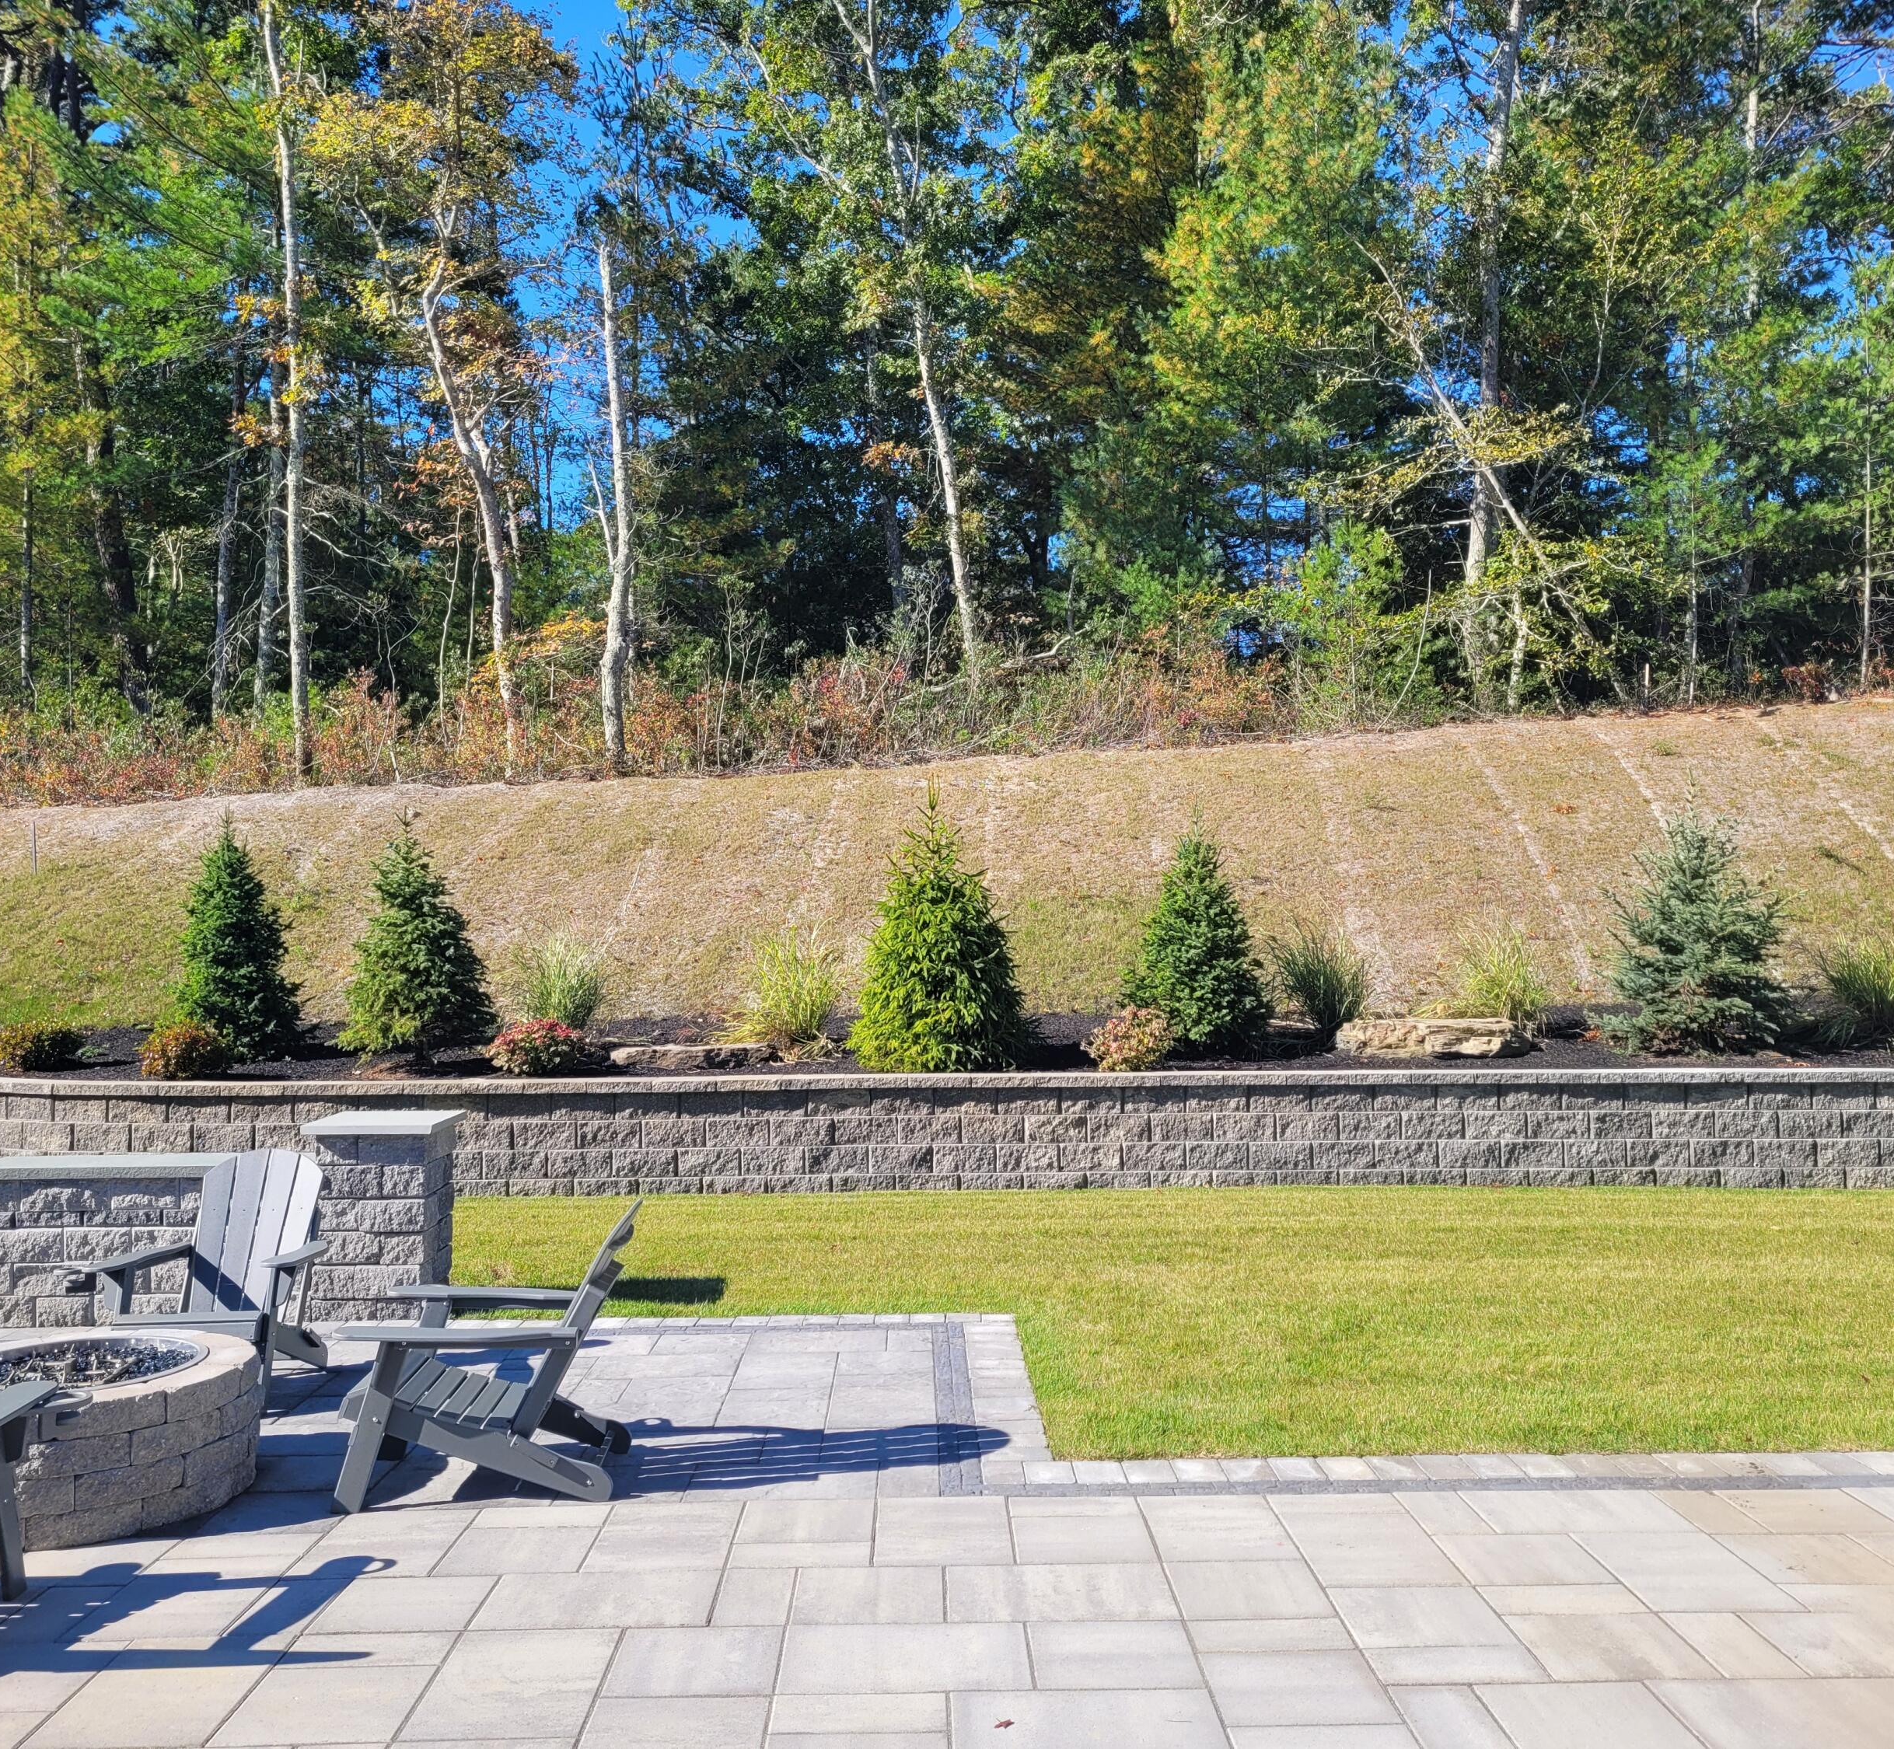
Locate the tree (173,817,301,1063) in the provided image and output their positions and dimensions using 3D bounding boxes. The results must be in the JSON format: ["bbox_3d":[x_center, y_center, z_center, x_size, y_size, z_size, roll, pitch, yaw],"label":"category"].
[{"bbox_3d":[-5.497,0.493,13.550,1.018,1.903,1.018,0,-2,-1],"label":"tree"}]

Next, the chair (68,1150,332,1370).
[{"bbox_3d":[-2.832,1.586,6.887,0.800,0.905,0.940,0,-2,-2],"label":"chair"}]

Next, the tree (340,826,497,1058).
[{"bbox_3d":[-4.019,0.505,13.300,1.191,1.854,1.191,0,-2,-1],"label":"tree"}]

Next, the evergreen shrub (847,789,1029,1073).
[{"bbox_3d":[-0.062,0.412,13.200,1.373,2.156,1.373,0,-2,-1],"label":"evergreen shrub"}]

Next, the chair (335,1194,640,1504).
[{"bbox_3d":[-1.467,1.545,5.792,0.940,0.905,0.770,0,-2,-4],"label":"chair"}]

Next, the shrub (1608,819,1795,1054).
[{"bbox_3d":[5.878,0.433,13.650,1.457,1.931,1.457,0,-2,-1],"label":"shrub"}]

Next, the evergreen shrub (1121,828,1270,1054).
[{"bbox_3d":[1.945,0.483,13.650,1.173,1.832,1.173,0,-2,-1],"label":"evergreen shrub"}]

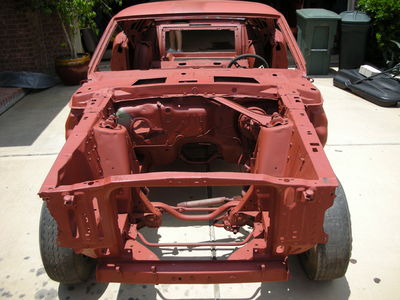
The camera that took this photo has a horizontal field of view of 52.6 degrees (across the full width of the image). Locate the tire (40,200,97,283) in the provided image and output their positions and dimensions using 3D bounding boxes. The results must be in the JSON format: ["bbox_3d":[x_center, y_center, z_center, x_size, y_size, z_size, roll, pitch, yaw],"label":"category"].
[{"bbox_3d":[-0.754,0.460,2.436,0.200,0.645,0.645,-1,24,1],"label":"tire"}]

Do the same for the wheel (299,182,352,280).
[{"bbox_3d":[0.706,0.440,2.400,0.200,0.645,0.645,-1,24,1],"label":"wheel"}]

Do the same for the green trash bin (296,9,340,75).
[{"bbox_3d":[2.060,-1.905,7.085,0.610,1.050,0.740,2,24,7],"label":"green trash bin"}]

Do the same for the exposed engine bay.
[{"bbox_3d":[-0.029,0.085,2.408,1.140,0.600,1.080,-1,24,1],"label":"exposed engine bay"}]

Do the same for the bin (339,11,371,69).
[{"bbox_3d":[2.726,-1.960,7.270,0.530,0.970,0.610,4,25,13],"label":"bin"}]

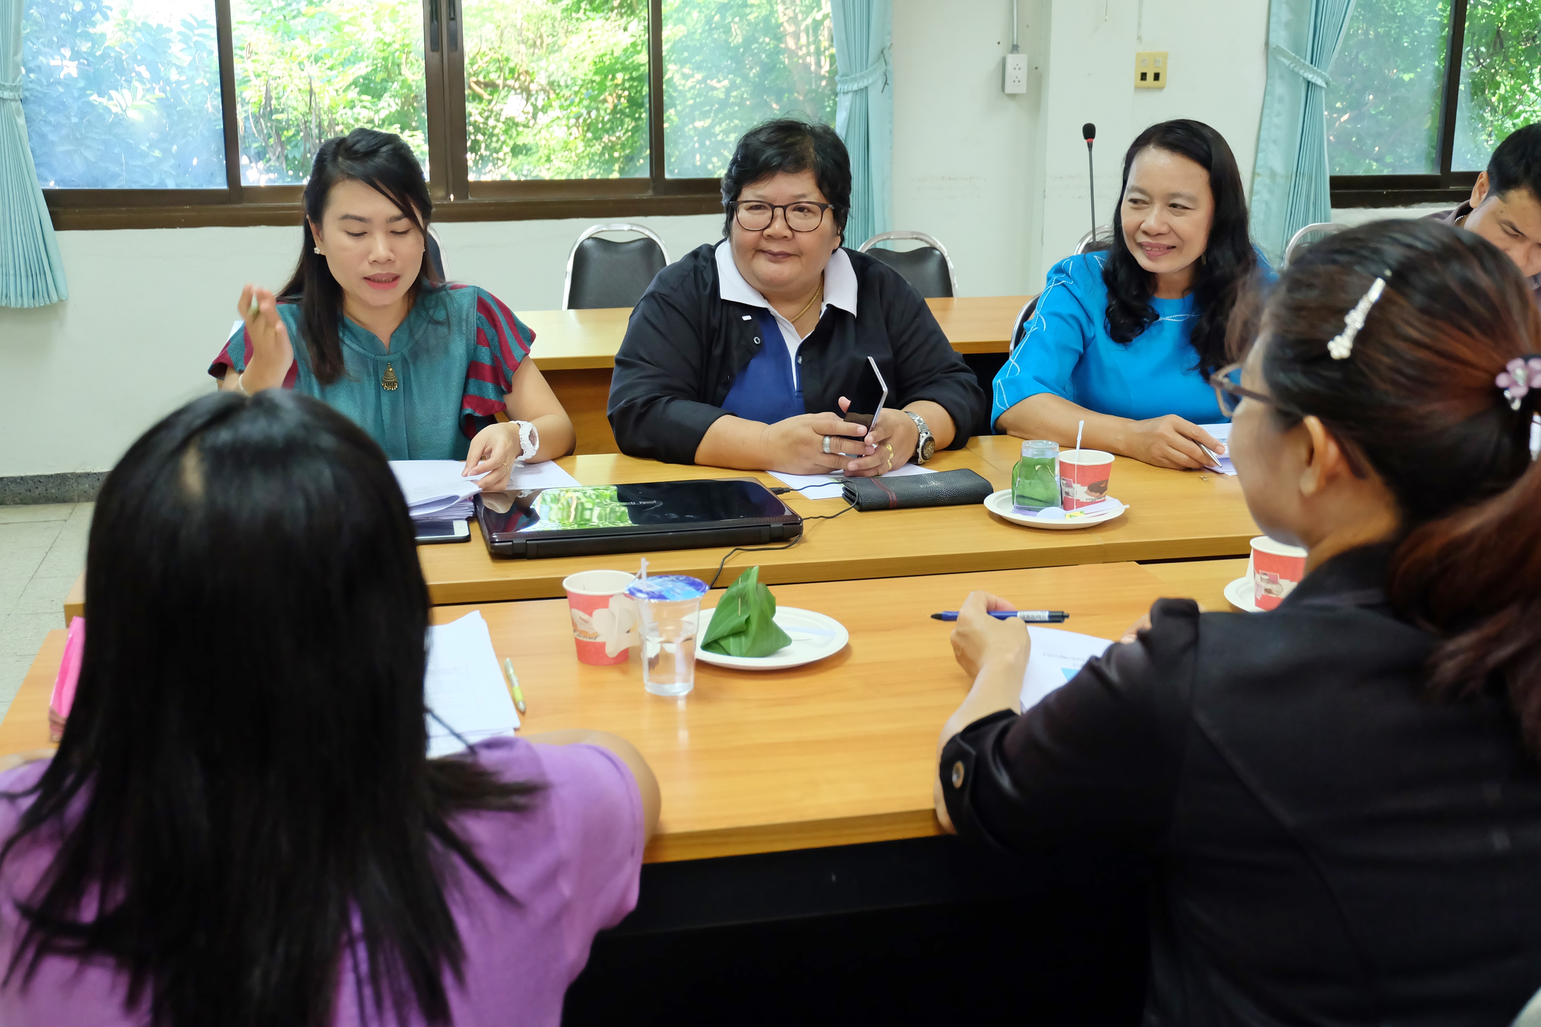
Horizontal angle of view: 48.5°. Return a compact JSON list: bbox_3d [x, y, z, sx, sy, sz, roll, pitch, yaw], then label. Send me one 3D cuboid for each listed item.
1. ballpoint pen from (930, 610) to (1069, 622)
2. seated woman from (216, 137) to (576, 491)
[{"bbox_3d":[0.237,0.109,1.785,0.144,0.013,0.012,0,16,0],"label":"ballpoint pen"},{"bbox_3d":[-0.555,0.034,2.616,0.530,1.220,0.620,-3,16,-12],"label":"seated woman"}]

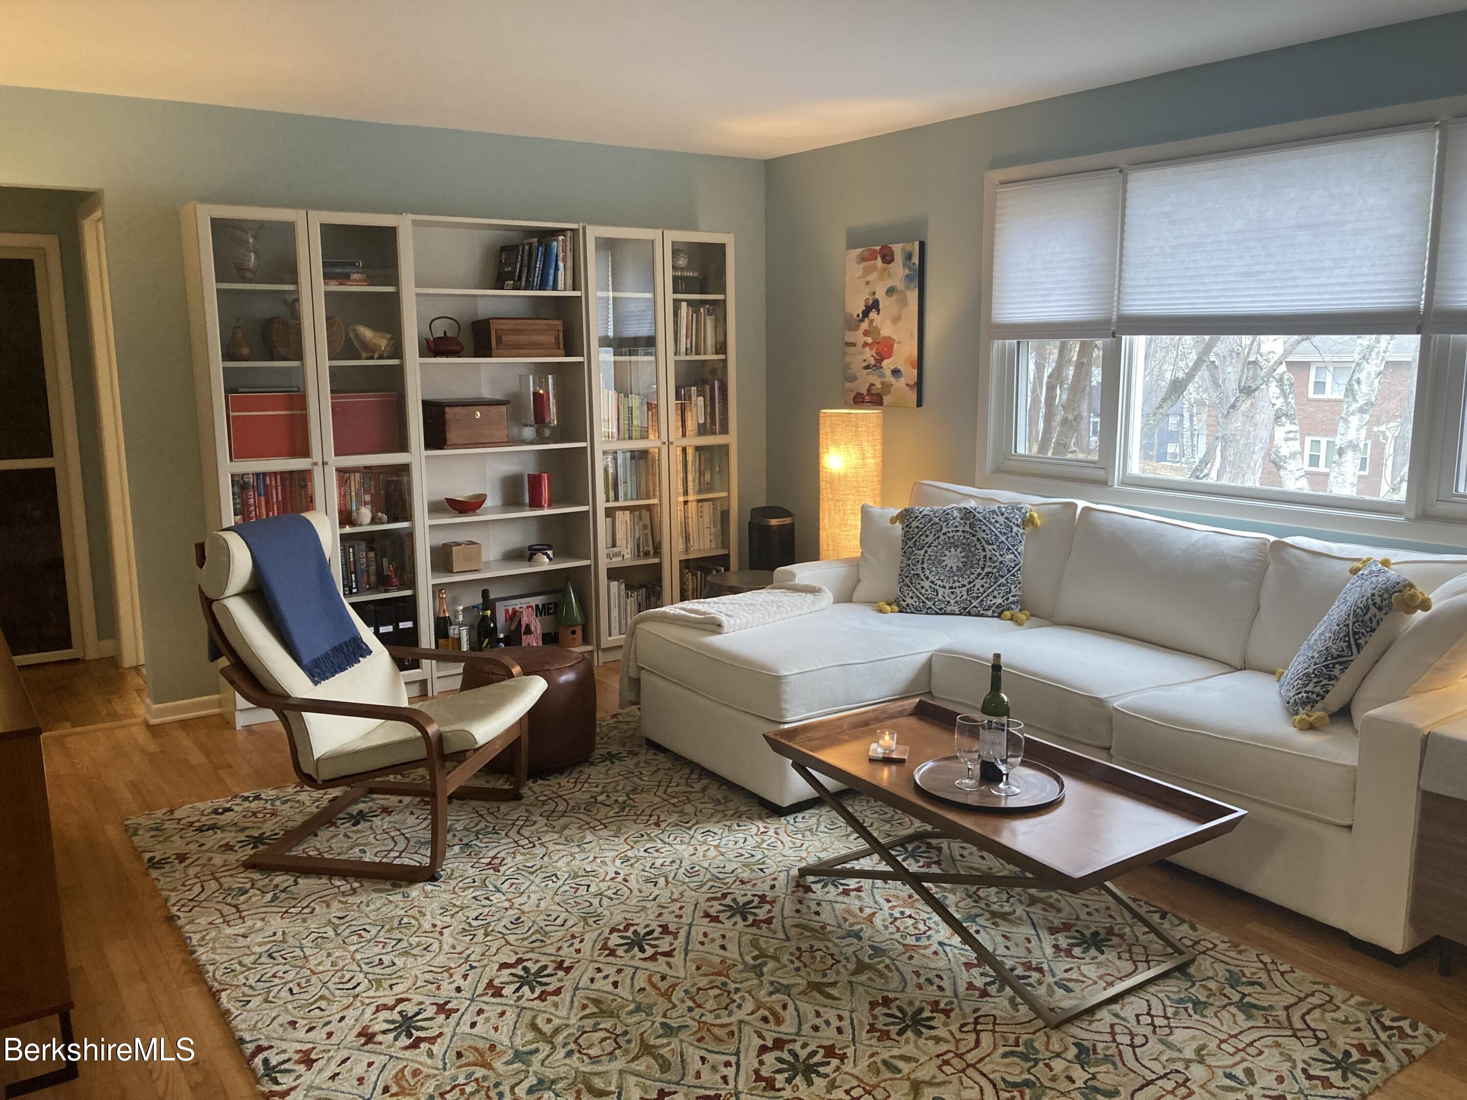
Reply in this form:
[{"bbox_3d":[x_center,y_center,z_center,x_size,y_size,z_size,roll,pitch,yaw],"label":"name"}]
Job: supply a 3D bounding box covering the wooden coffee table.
[{"bbox_3d":[0.658,0.777,3.140,0.607,0.410,1.105,-7,12,-33],"label":"wooden coffee table"}]

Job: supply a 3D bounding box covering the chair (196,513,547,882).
[{"bbox_3d":[-1.093,0.396,3.667,0.840,0.985,0.670,2,11,10],"label":"chair"}]

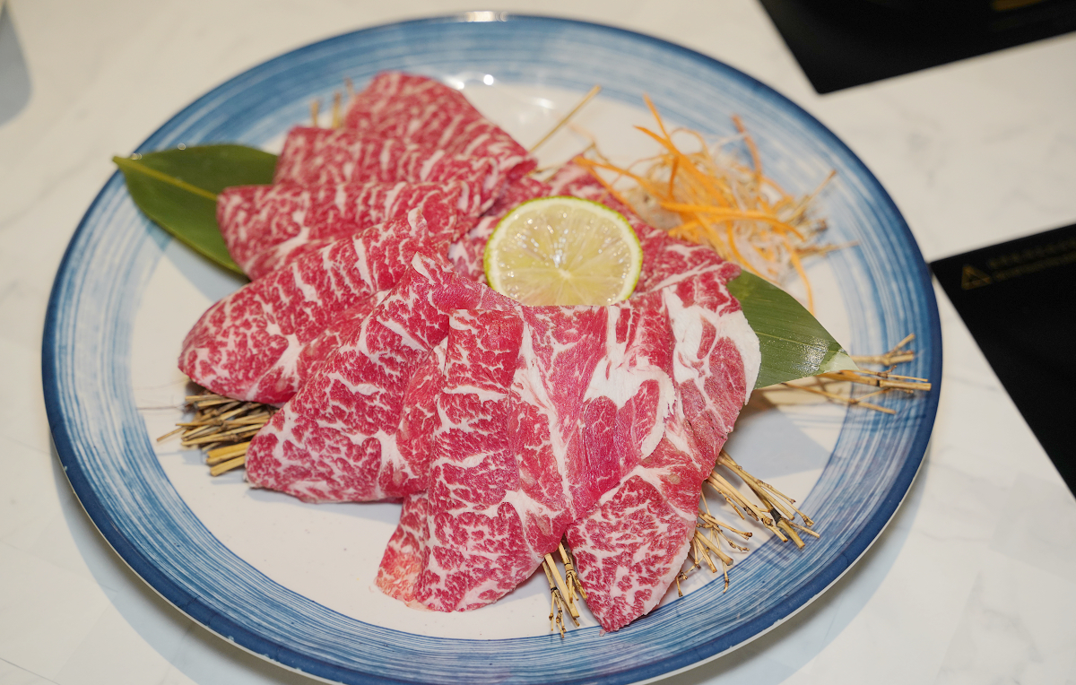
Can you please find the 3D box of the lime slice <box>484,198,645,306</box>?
[{"bbox_3d":[0.008,-0.025,0.593,0.051,0.007,0.051,0,57,0],"label":"lime slice"}]

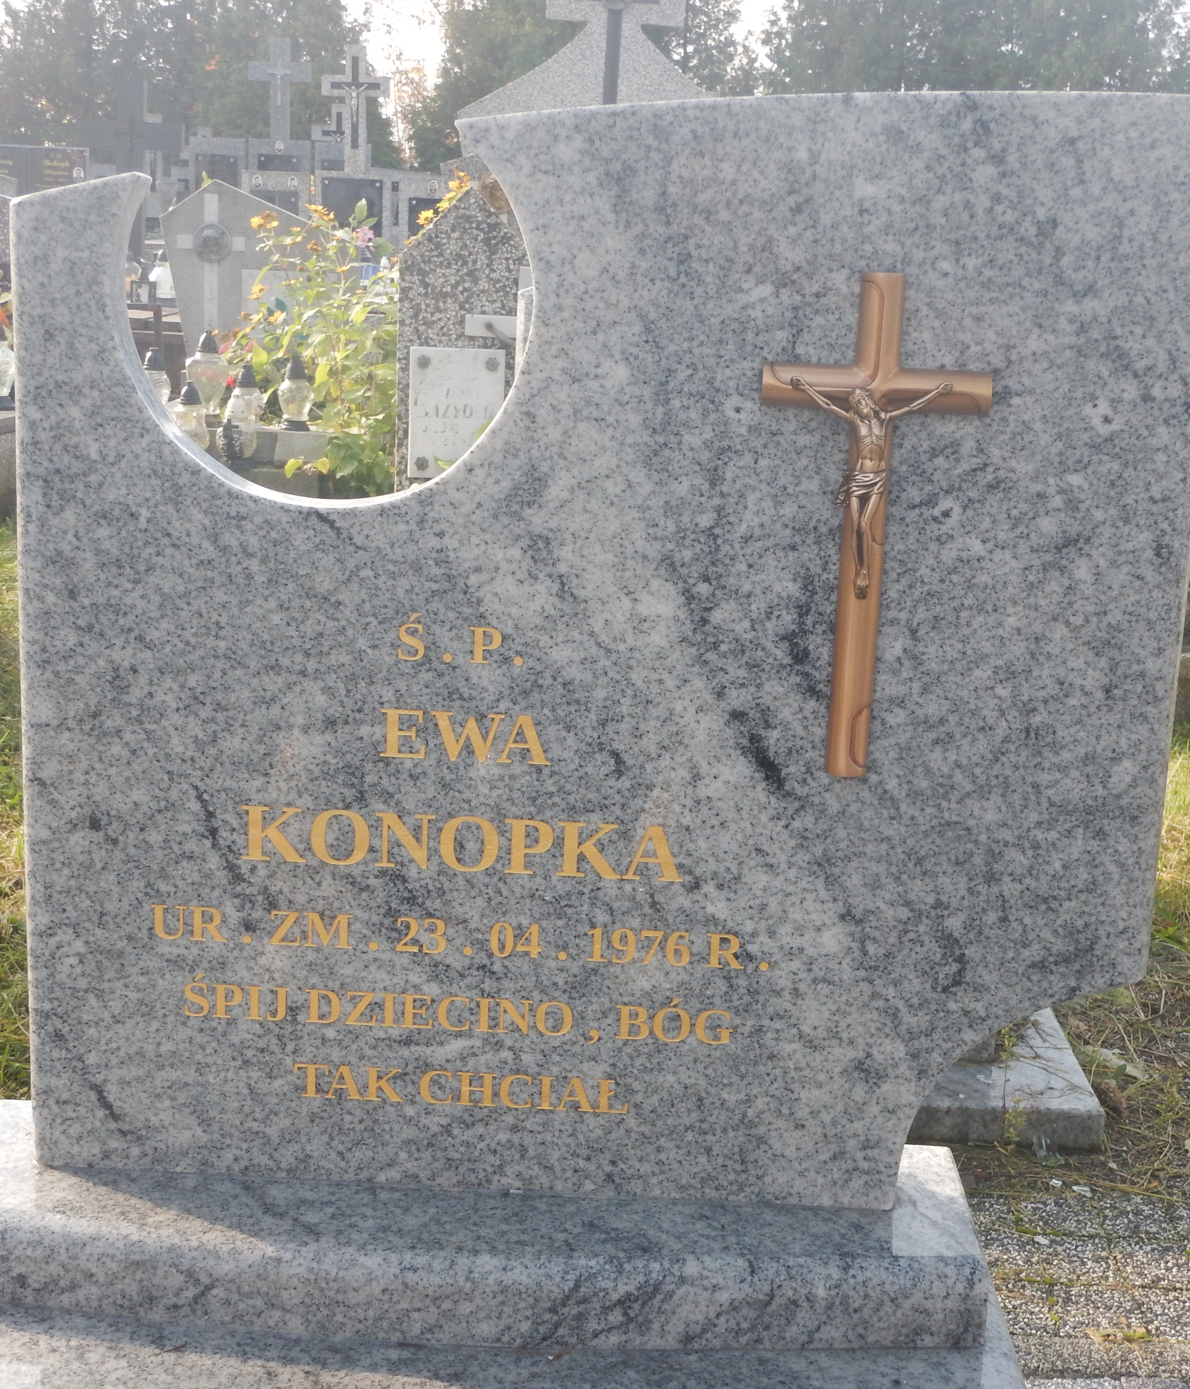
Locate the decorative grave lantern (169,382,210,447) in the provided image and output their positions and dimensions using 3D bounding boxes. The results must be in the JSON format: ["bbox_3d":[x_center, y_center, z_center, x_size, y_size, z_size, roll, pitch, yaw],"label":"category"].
[{"bbox_3d":[-1.267,-0.854,6.200,0.120,0.255,0.120,3,13,1],"label":"decorative grave lantern"}]

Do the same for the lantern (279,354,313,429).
[{"bbox_3d":[-1.056,-1.068,7.000,0.124,0.260,0.124,0,13,-9],"label":"lantern"}]

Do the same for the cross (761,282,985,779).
[{"bbox_3d":[0.213,-0.128,1.560,0.178,0.400,0.040,3,12,1],"label":"cross"}]

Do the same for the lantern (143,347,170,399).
[{"bbox_3d":[-1.466,-1.030,6.600,0.113,0.245,0.113,3,13,1],"label":"lantern"}]

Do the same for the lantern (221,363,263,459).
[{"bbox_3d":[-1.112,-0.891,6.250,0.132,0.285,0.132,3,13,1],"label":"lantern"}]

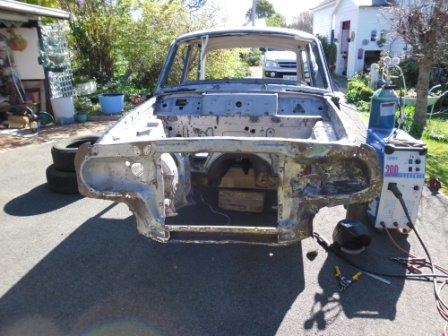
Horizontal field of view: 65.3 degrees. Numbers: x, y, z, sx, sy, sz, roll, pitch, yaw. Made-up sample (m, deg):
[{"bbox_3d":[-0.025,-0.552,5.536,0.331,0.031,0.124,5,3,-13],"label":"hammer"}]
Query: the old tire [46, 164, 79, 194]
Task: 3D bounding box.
[{"bbox_3d":[-1.175,0.052,2.990,0.605,0.182,0.605,-1,17,0],"label":"old tire"}]

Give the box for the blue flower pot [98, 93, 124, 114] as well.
[{"bbox_3d":[-2.060,-1.175,6.400,0.460,0.380,0.460,-1,17,0],"label":"blue flower pot"}]

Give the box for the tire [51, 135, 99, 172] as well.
[{"bbox_3d":[-1.125,-0.128,2.950,0.600,0.182,0.600,-1,17,0],"label":"tire"}]

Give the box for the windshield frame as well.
[{"bbox_3d":[0.160,-0.910,3.000,1.460,0.530,0.450,0,17,5],"label":"windshield frame"}]

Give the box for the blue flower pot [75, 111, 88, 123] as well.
[{"bbox_3d":[-2.340,-0.840,5.750,0.225,0.200,0.225,-1,17,0],"label":"blue flower pot"}]

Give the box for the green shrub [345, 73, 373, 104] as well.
[{"bbox_3d":[2.810,-1.600,7.200,0.600,0.630,0.580,-1,17,0],"label":"green shrub"}]

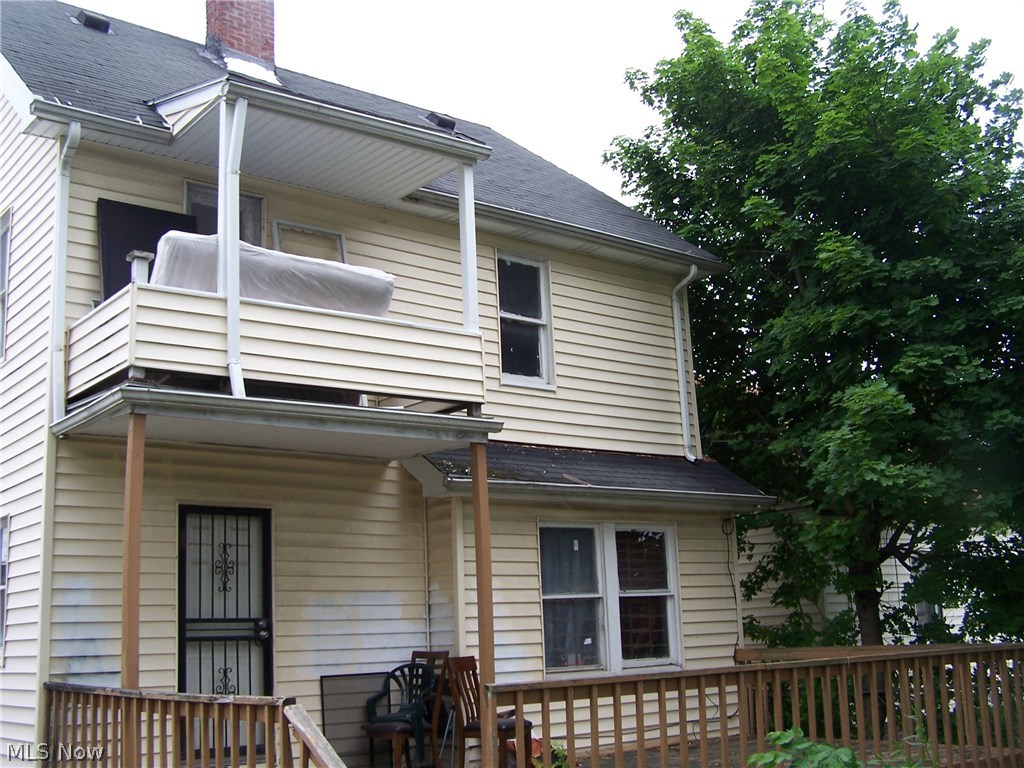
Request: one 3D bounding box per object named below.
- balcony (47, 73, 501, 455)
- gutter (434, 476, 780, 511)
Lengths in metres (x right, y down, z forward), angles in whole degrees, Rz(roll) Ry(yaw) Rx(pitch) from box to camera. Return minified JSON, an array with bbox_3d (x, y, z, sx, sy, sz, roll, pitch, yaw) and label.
[{"bbox_3d":[-1.898,-0.862,9.448,3.250,2.760,1.630,7,-15,-37],"label":"balcony"},{"bbox_3d":[1.178,1.138,11.477,4.520,0.140,0.140,7,-15,-37],"label":"gutter"}]

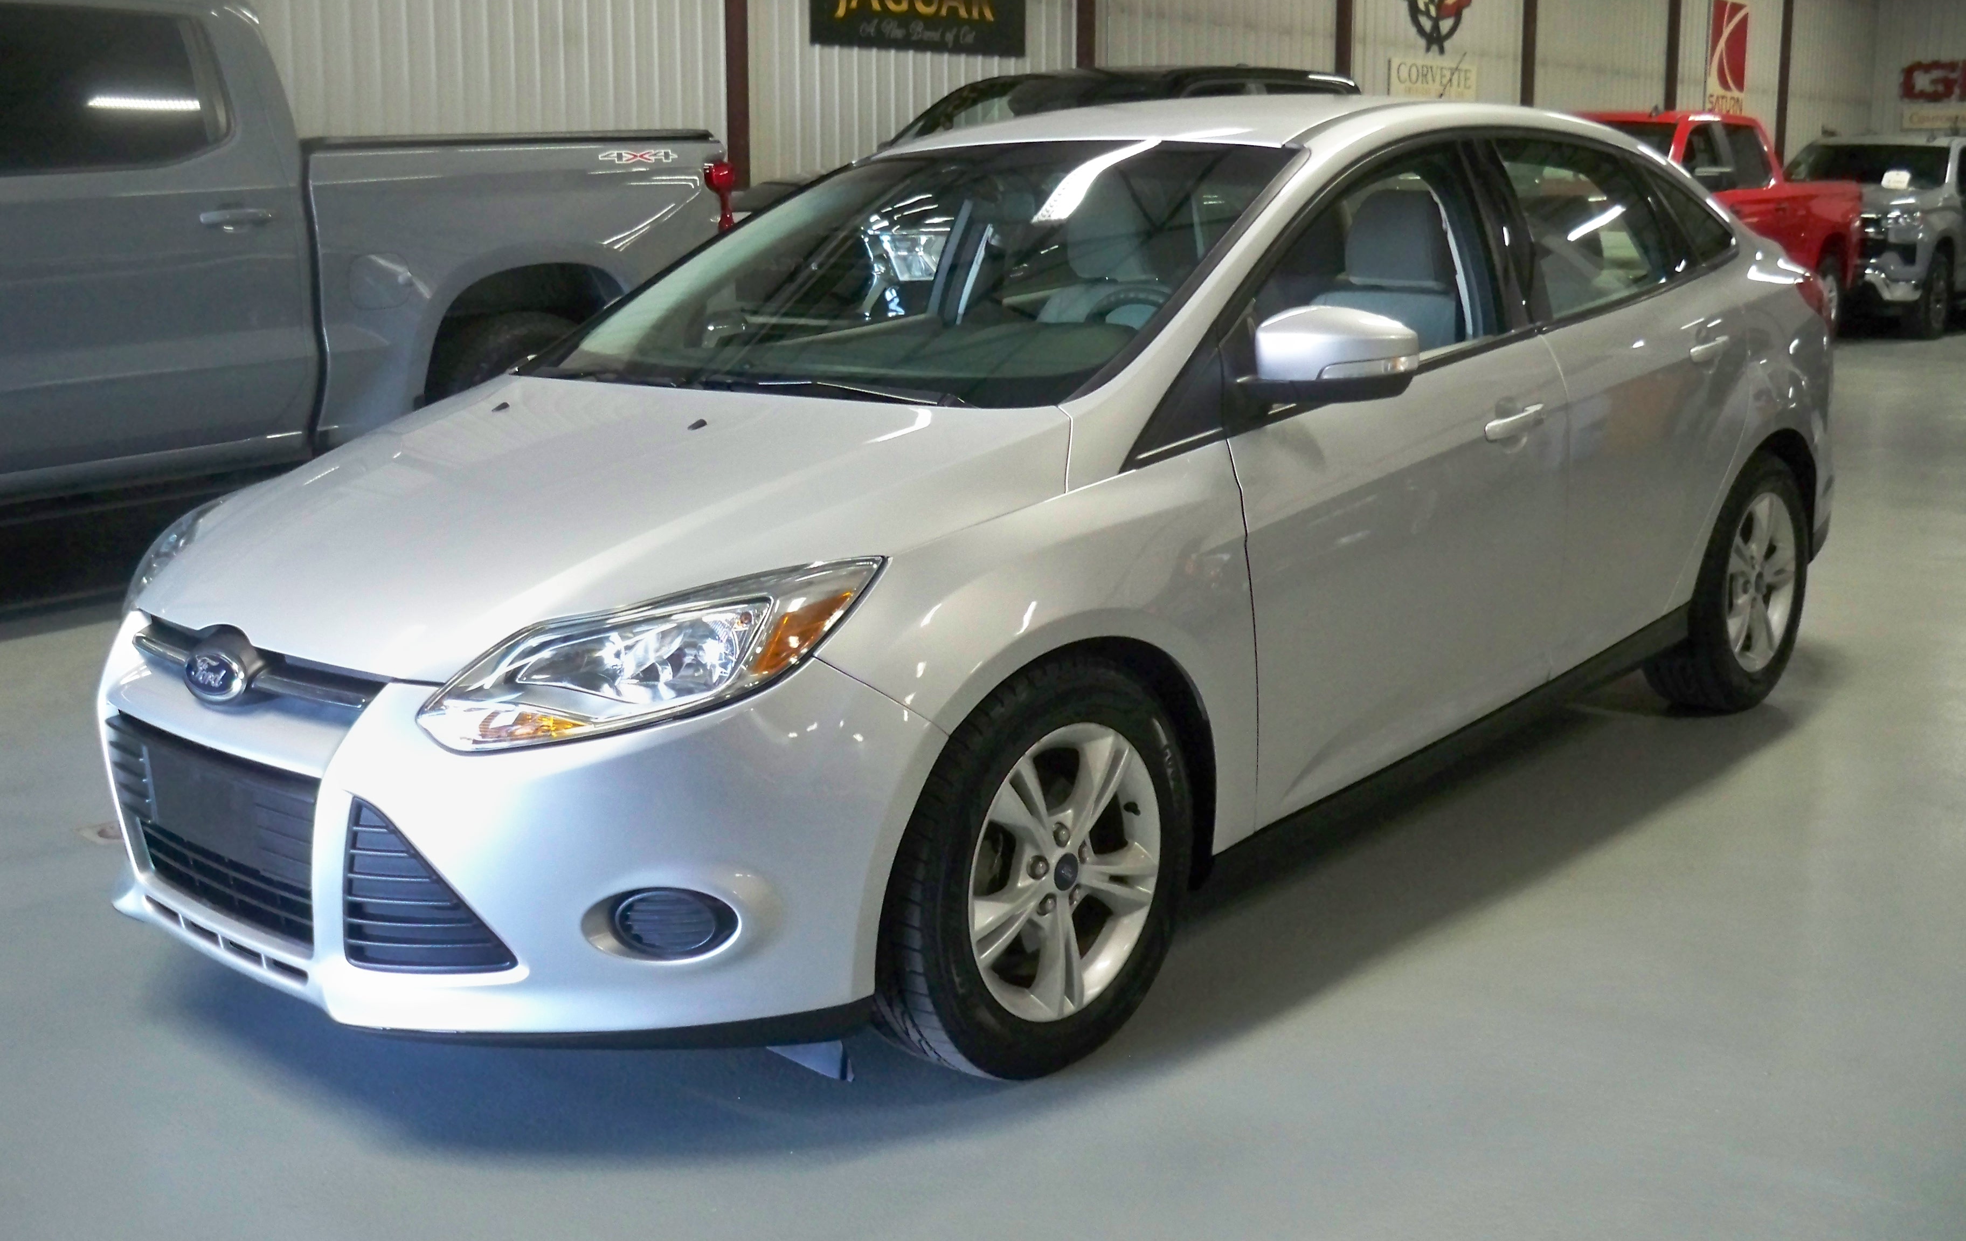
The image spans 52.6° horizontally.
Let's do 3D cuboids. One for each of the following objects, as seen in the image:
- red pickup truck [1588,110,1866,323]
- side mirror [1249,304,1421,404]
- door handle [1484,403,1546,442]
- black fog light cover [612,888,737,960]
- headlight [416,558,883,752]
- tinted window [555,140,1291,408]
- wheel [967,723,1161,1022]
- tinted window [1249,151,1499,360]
[{"bbox_3d":[5.530,-3.273,16.856,2.060,1.920,5.880,9,15,39],"label":"red pickup truck"},{"bbox_3d":[0.539,-0.414,3.081,0.210,0.150,0.185,11,17,41],"label":"side mirror"},{"bbox_3d":[0.975,-0.369,3.633,0.050,0.042,0.190,11,17,41],"label":"door handle"},{"bbox_3d":[-0.397,0.389,2.559,0.150,0.092,0.075,4,14,22],"label":"black fog light cover"},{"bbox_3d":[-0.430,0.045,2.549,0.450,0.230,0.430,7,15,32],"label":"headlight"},{"bbox_3d":[-0.188,-0.648,3.602,1.340,0.150,1.000,11,41,41],"label":"tinted window"},{"bbox_3d":[0.070,0.352,2.911,0.170,0.435,0.435,11,17,41],"label":"wheel"},{"bbox_3d":[0.666,-0.637,3.484,0.100,0.440,0.960,-16,-2,44],"label":"tinted window"}]

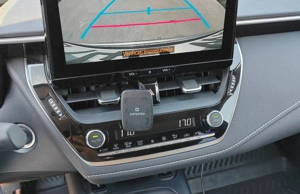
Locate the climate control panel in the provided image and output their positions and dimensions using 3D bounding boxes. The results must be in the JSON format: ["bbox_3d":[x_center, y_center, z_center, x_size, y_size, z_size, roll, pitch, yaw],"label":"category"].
[{"bbox_3d":[0.003,0.053,0.460,0.230,0.054,0.025,-8,0,-16],"label":"climate control panel"}]

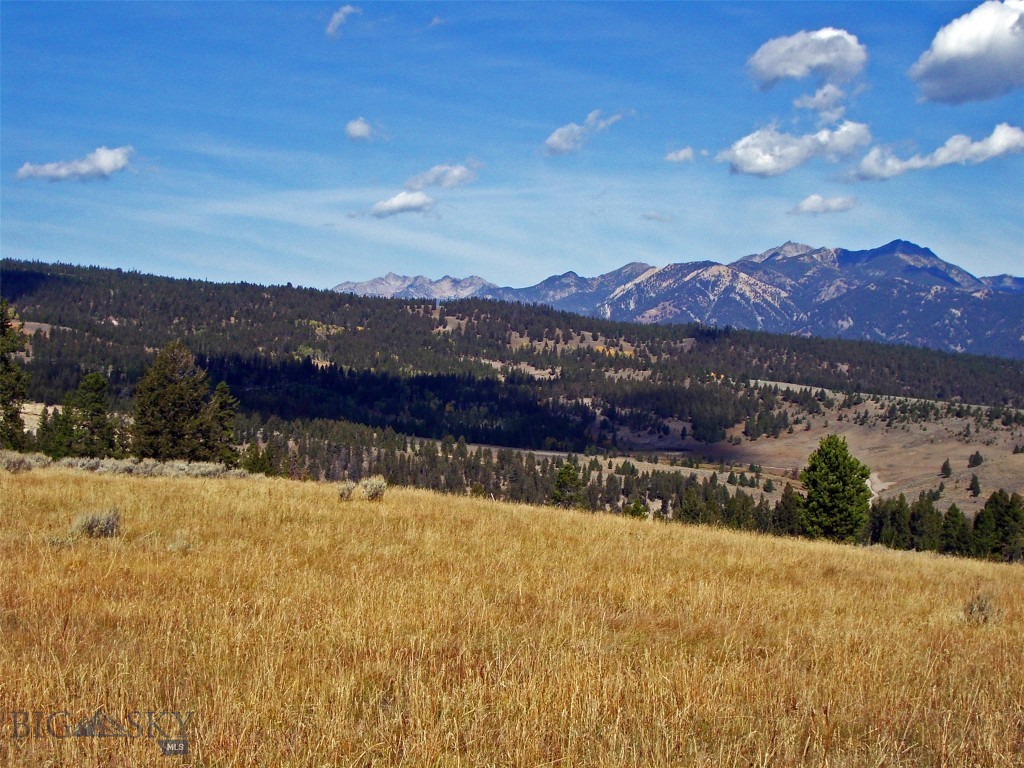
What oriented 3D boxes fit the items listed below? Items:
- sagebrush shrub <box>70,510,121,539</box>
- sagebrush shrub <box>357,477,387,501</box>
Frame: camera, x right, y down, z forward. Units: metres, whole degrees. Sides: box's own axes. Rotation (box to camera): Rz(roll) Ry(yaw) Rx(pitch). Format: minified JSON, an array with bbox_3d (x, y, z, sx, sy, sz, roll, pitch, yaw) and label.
[{"bbox_3d":[-6.753,2.310,23.500,0.800,0.550,0.700,0,1,0],"label":"sagebrush shrub"},{"bbox_3d":[-4.331,3.275,45.000,0.880,0.800,0.850,0,1,0],"label":"sagebrush shrub"}]

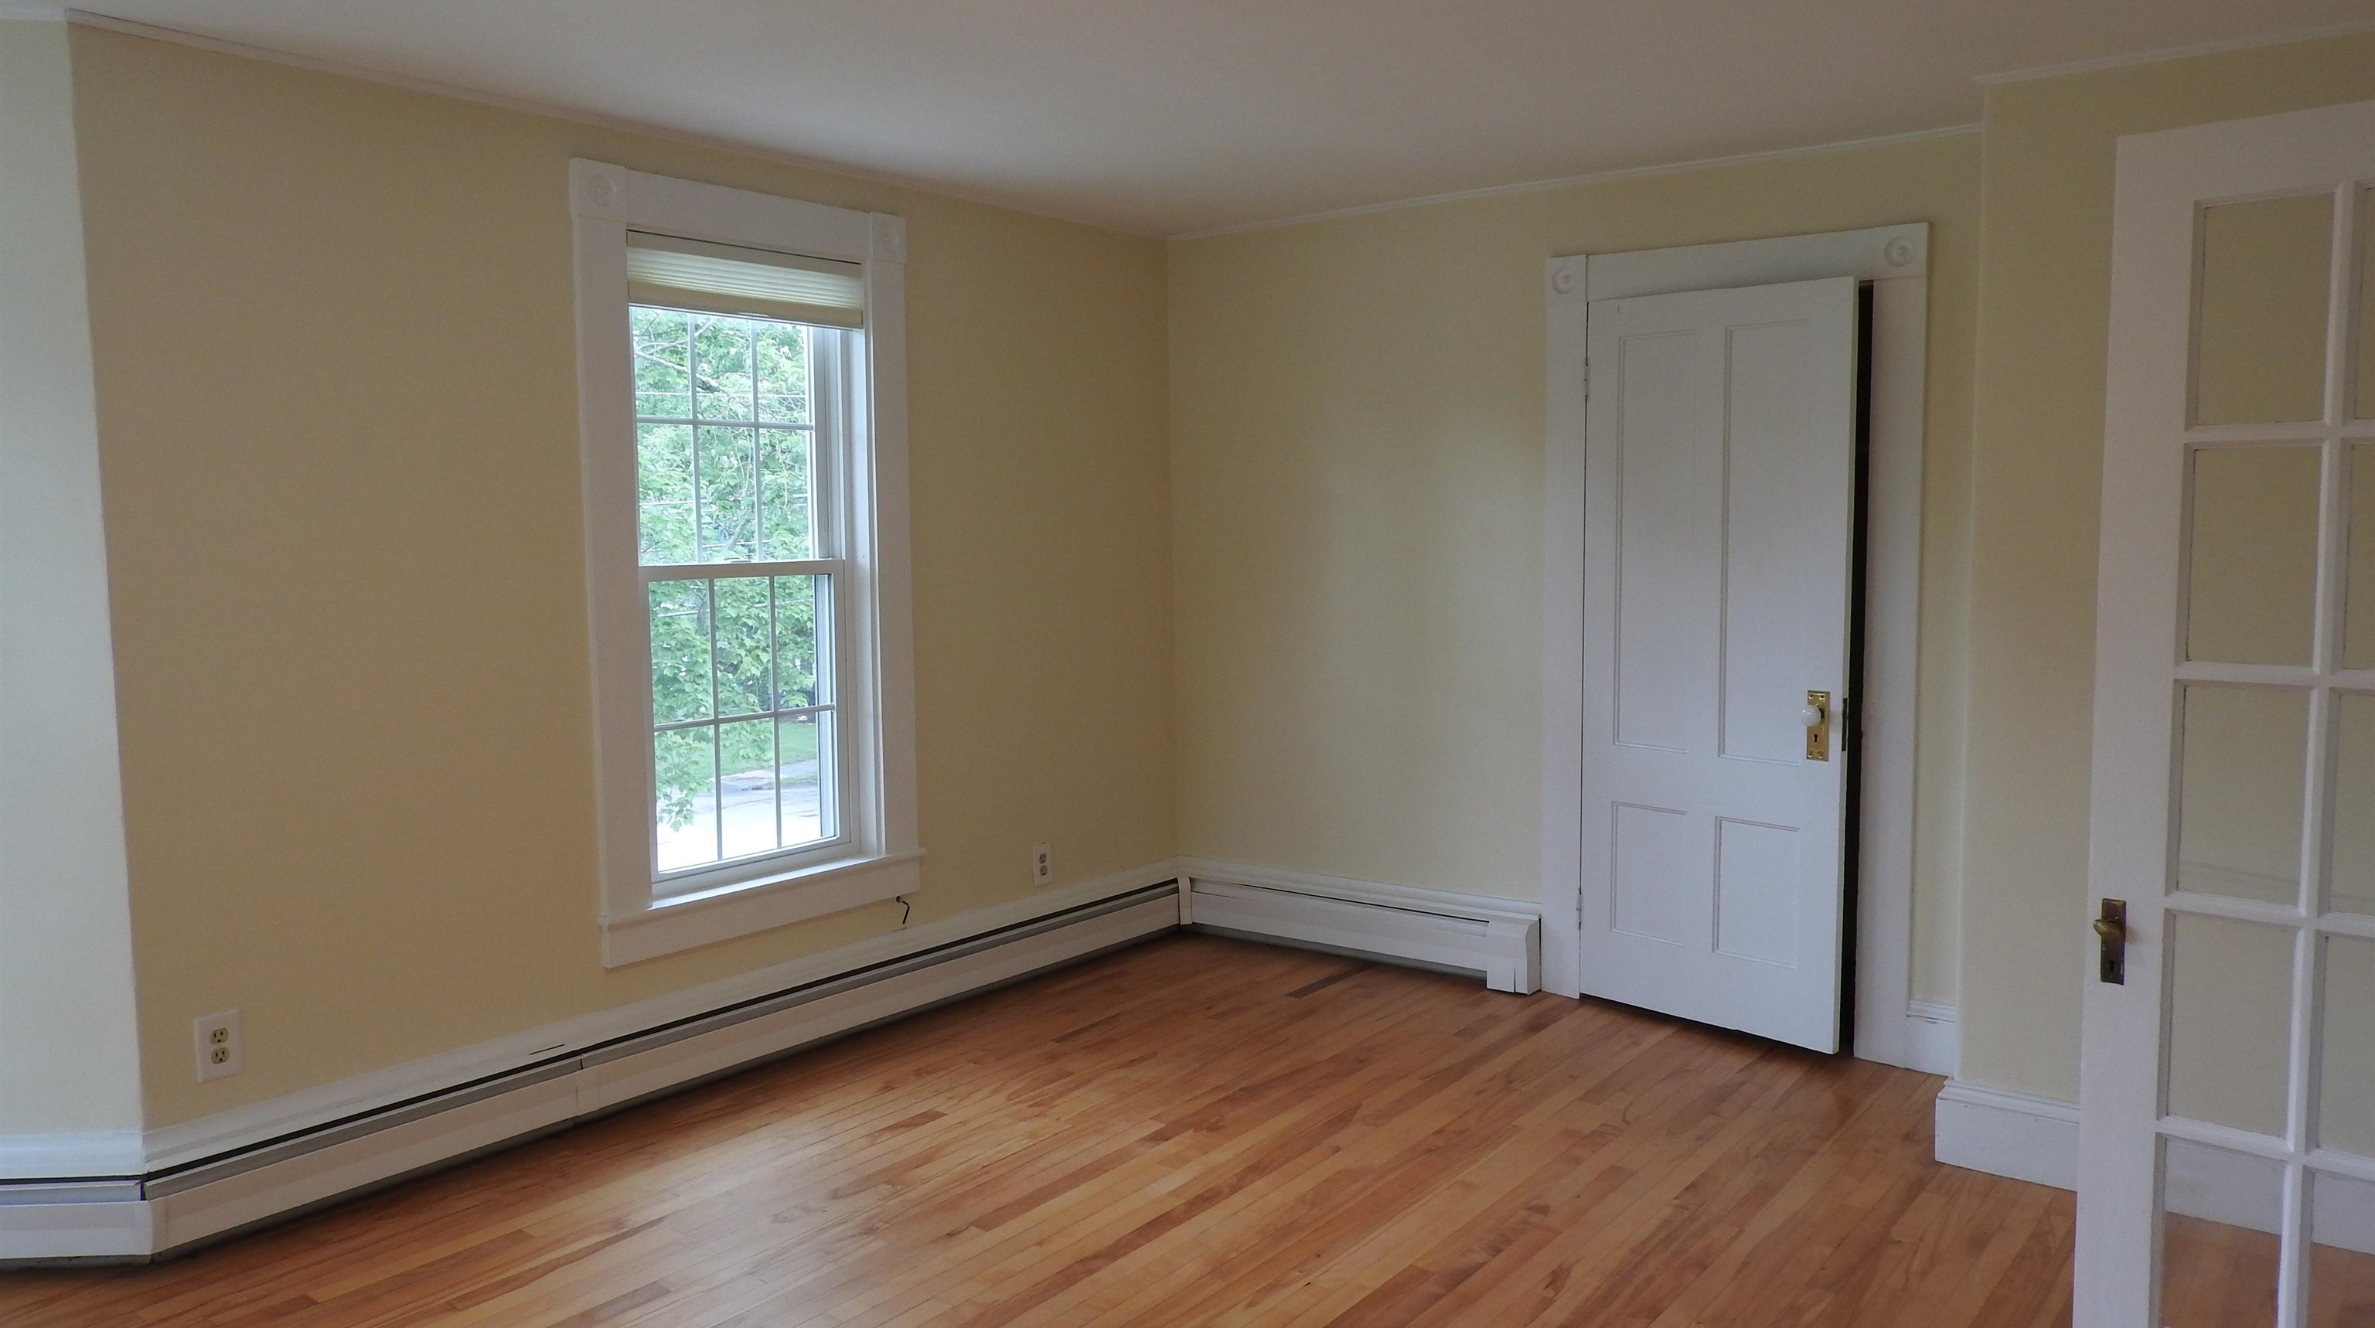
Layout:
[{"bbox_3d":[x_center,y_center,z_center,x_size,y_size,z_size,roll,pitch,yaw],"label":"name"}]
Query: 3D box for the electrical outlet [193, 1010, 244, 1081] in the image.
[{"bbox_3d":[-1.857,0.731,3.162,0.010,0.124,0.079,3,6,38],"label":"electrical outlet"}]

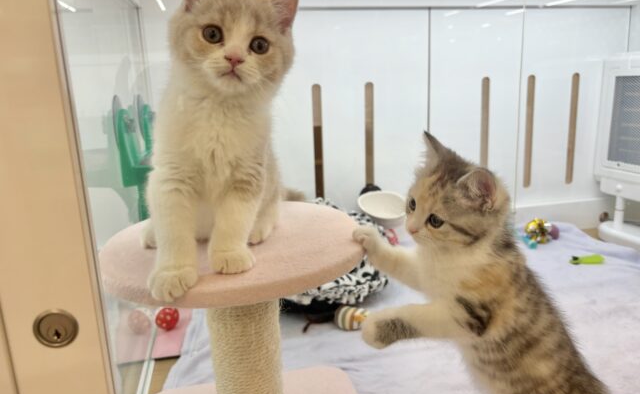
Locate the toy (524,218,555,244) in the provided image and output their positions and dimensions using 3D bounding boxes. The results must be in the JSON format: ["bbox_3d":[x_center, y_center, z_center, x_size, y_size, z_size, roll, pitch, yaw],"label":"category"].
[{"bbox_3d":[0.561,0.086,1.217,0.074,0.055,0.062,-5,13,-11],"label":"toy"}]

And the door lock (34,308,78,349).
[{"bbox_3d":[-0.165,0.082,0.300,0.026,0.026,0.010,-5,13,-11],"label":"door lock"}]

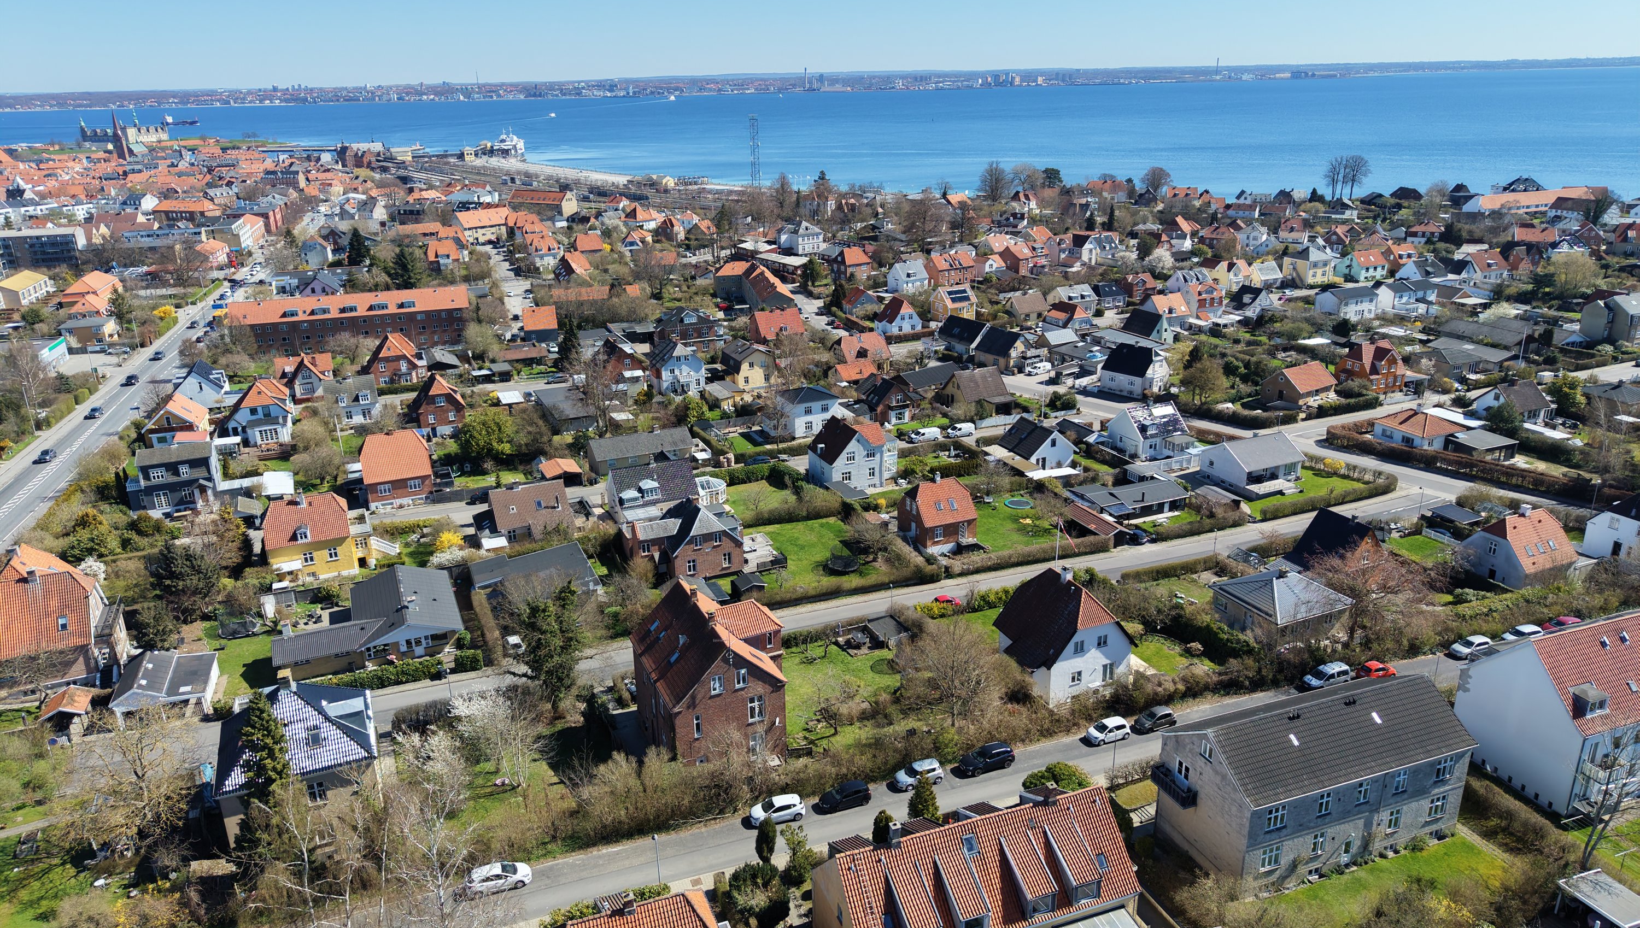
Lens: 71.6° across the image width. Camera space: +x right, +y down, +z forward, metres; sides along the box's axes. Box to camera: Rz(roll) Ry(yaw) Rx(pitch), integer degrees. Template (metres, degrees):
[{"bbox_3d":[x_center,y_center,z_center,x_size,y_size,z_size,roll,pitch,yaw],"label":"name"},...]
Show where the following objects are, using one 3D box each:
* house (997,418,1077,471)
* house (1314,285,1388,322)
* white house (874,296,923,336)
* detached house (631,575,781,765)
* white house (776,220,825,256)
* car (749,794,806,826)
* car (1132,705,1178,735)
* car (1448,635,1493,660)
[{"bbox_3d":[33.987,-3.233,177.210,9.060,6.270,8.890,-9,20,-22],"label":"house"},{"bbox_3d":[129.778,-39.683,280.295,12.500,7.300,8.100,-8,20,-20],"label":"house"},{"bbox_3d":[19.480,-35.990,276.190,8.600,8.200,8.300,-9,20,-23],"label":"white house"},{"bbox_3d":[-8.107,17.336,94.329,11.900,11.900,13.400,-9,21,-21],"label":"detached house"},{"bbox_3d":[-7.316,-84.888,424.522,13.600,11.200,11.200,-8,20,-20],"label":"white house"},{"bbox_3d":[-3.160,26.122,85.598,4.080,1.460,1.750,-8,20,-19],"label":"car"},{"bbox_3d":[28.150,21.190,94.950,3.550,1.480,1.680,-8,20,-18],"label":"car"},{"bbox_3d":[60.394,17.086,105.334,4.000,1.470,1.700,-8,20,-18],"label":"car"}]

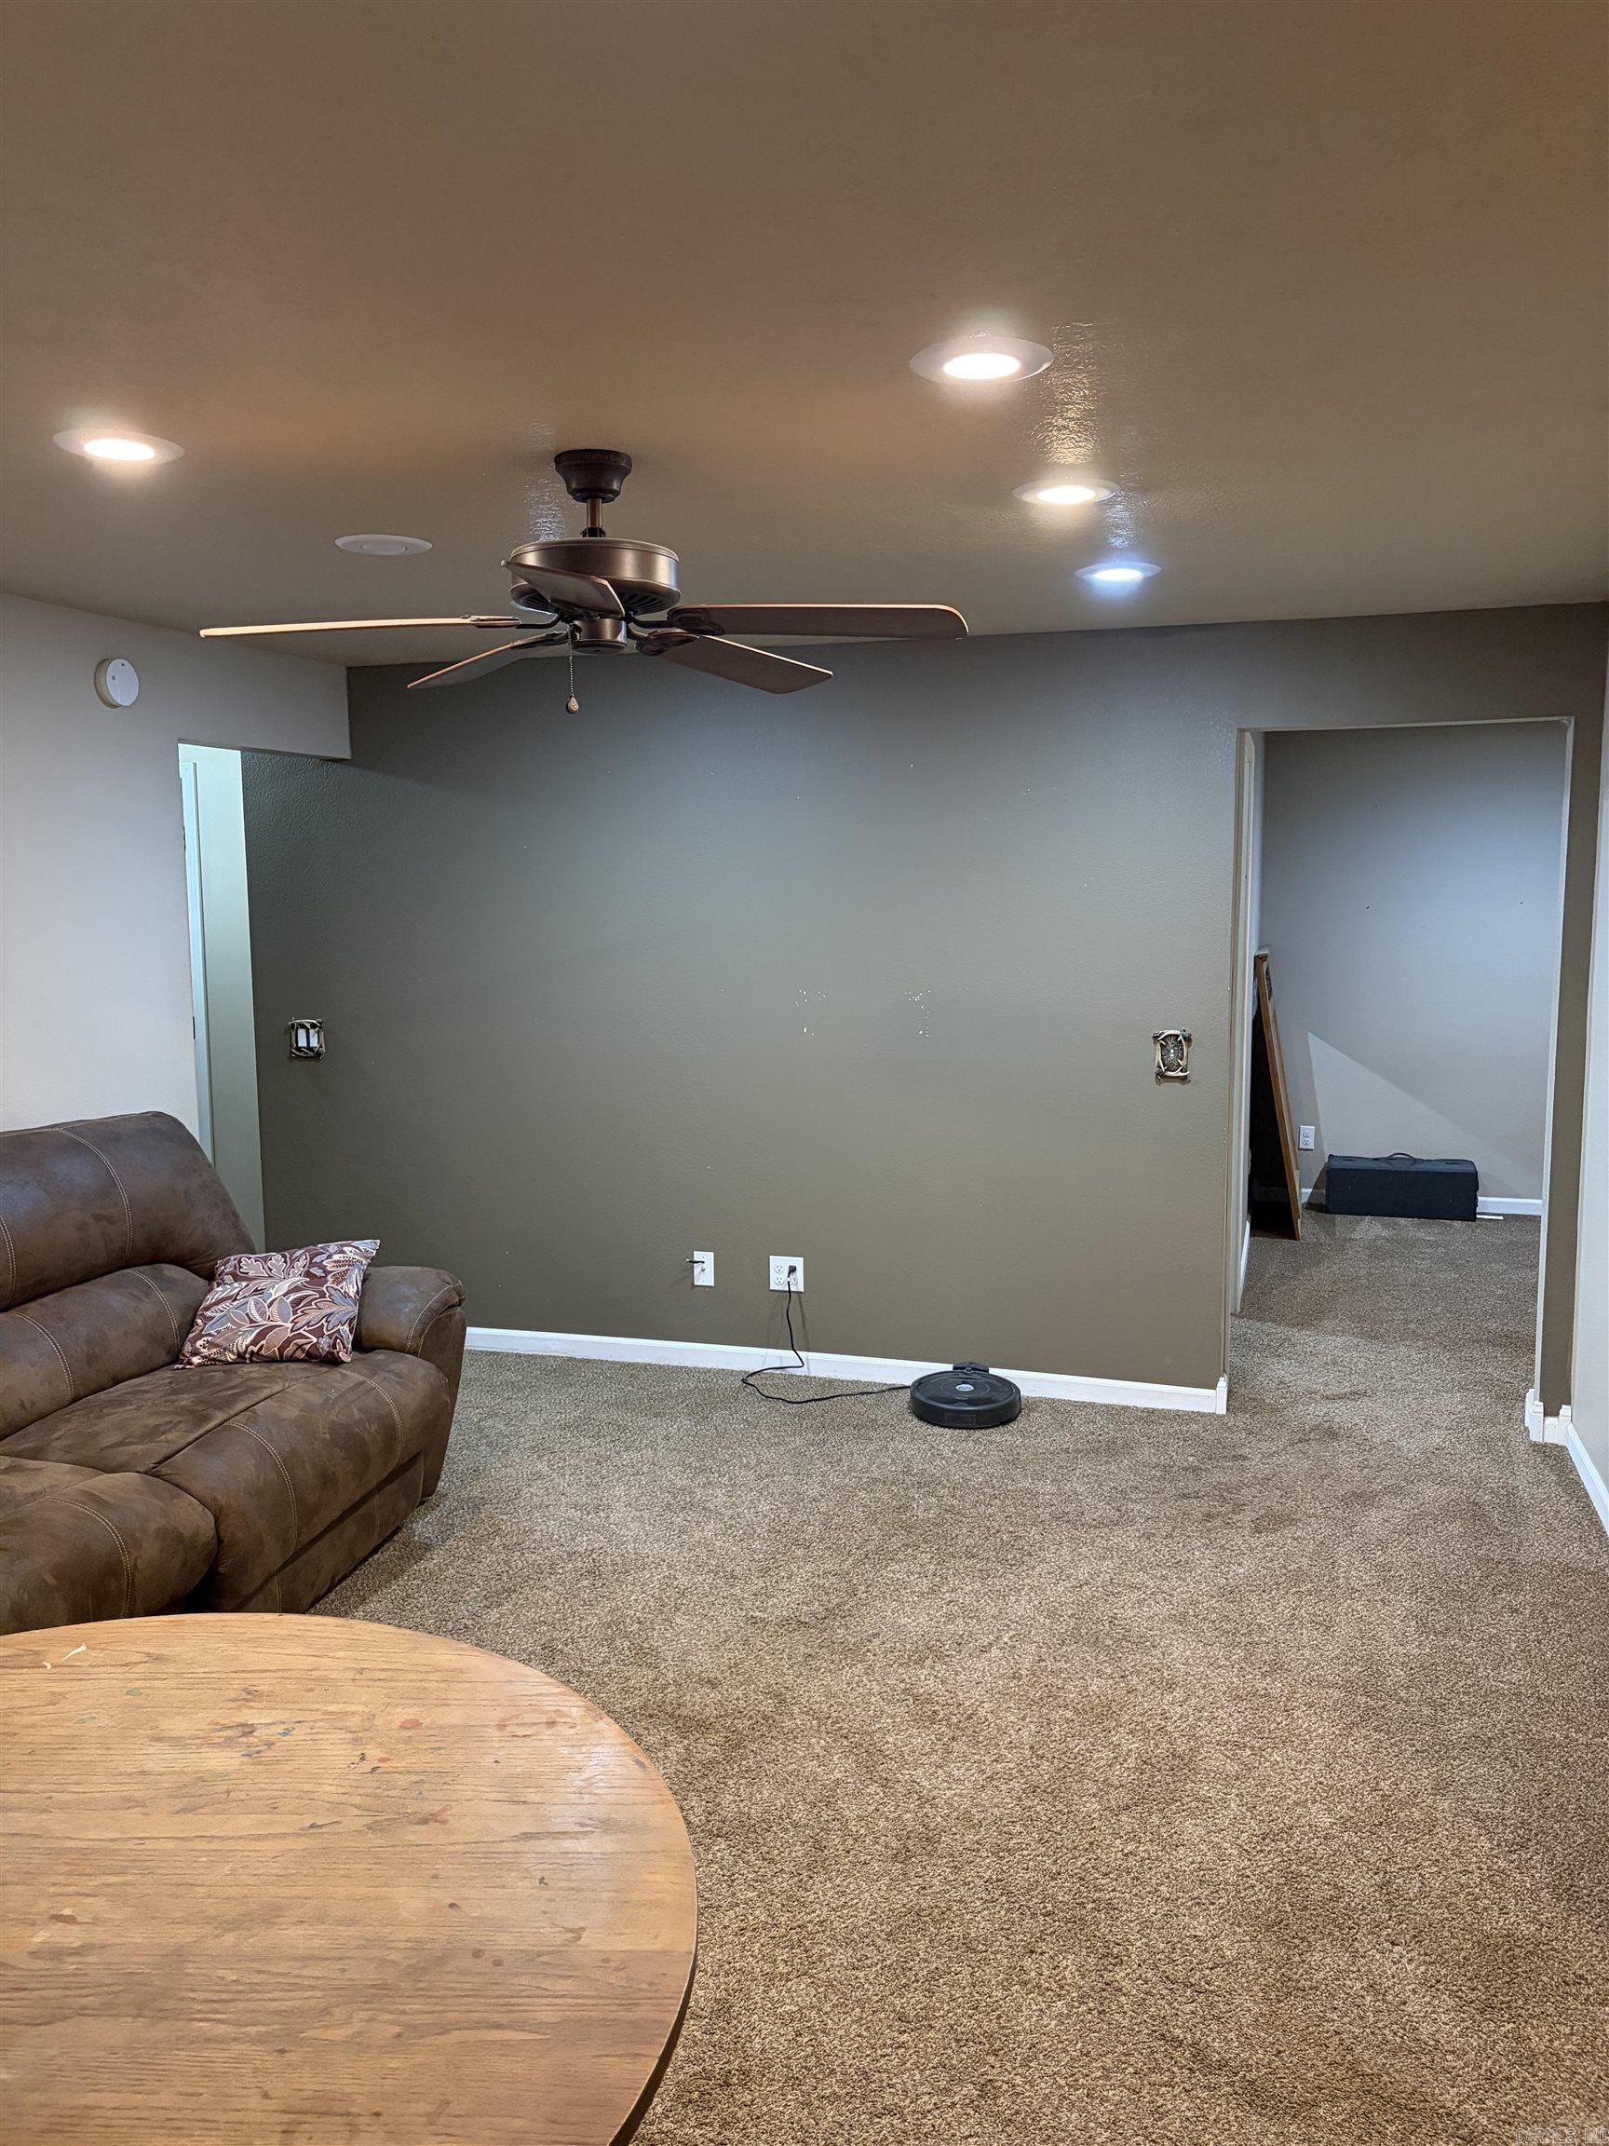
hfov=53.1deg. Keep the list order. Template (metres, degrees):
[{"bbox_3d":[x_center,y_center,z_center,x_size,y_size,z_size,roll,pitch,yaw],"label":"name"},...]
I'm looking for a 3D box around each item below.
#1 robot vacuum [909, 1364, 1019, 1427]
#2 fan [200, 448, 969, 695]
[{"bbox_3d":[0.488,0.985,4.859,0.340,0.092,0.345,1,6,17],"label":"robot vacuum"},{"bbox_3d":[-0.371,-0.908,2.846,1.300,0.340,1.270,-1,6,-2],"label":"fan"}]

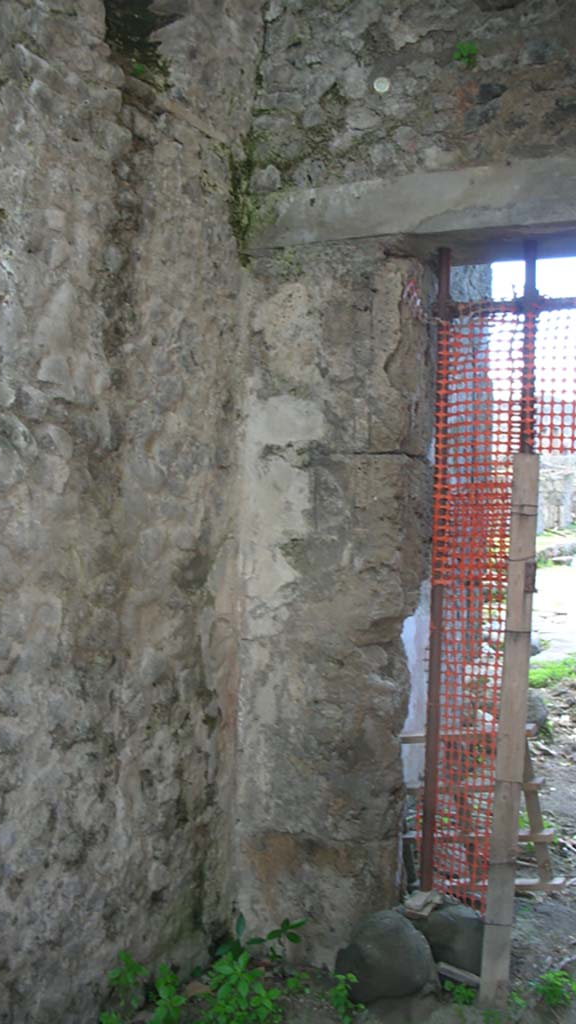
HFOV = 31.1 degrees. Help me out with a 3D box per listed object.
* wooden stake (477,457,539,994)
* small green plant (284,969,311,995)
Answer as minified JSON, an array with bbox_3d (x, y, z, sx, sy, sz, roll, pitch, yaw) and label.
[{"bbox_3d":[0.645,0.634,3.001,0.076,1.612,0.035,4,2,28],"label":"wooden stake"},{"bbox_3d":[0.028,1.406,3.100,0.075,0.065,0.070,3,3,28],"label":"small green plant"}]

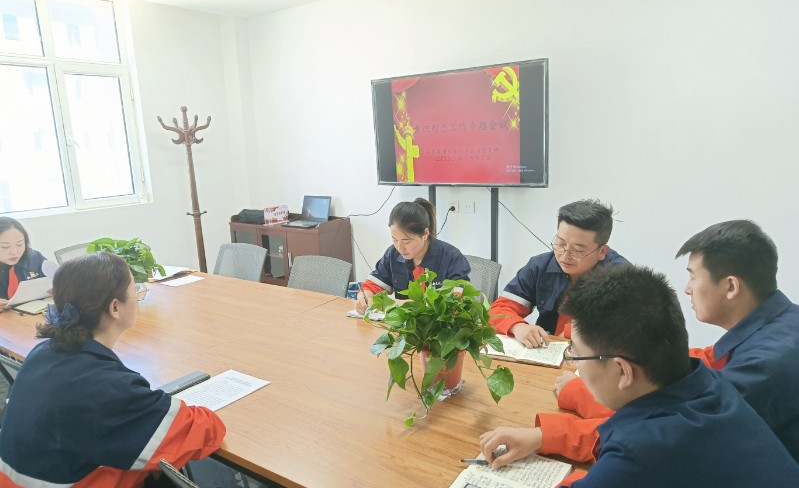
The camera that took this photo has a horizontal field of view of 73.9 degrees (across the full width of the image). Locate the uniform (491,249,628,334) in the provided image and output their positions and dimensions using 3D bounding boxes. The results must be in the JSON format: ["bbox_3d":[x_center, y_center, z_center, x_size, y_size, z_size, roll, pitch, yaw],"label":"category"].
[{"bbox_3d":[0.667,0.265,2.192,0.610,0.550,0.470,7,14,40],"label":"uniform"}]

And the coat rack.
[{"bbox_3d":[-1.685,-0.195,4.435,0.450,1.850,0.450,-7,12,-20],"label":"coat rack"}]

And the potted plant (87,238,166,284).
[{"bbox_3d":[-1.497,0.118,2.949,0.420,0.330,0.400,-8,12,-26],"label":"potted plant"}]

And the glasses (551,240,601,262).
[{"bbox_3d":[0.622,0.007,1.891,0.142,0.048,0.140,20,32,28],"label":"glasses"}]

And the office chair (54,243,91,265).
[{"bbox_3d":[-1.906,0.469,3.568,0.580,0.930,0.580,5,13,35],"label":"office chair"}]

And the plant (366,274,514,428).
[{"bbox_3d":[0.137,0.271,1.672,0.450,0.375,0.430,-2,11,4],"label":"plant"}]

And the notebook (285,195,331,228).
[{"bbox_3d":[-0.837,-0.292,4.733,0.350,0.240,0.270,5,13,35],"label":"notebook"}]

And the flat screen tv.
[{"bbox_3d":[0.400,-0.828,3.833,1.400,0.815,0.075,5,13,35],"label":"flat screen tv"}]

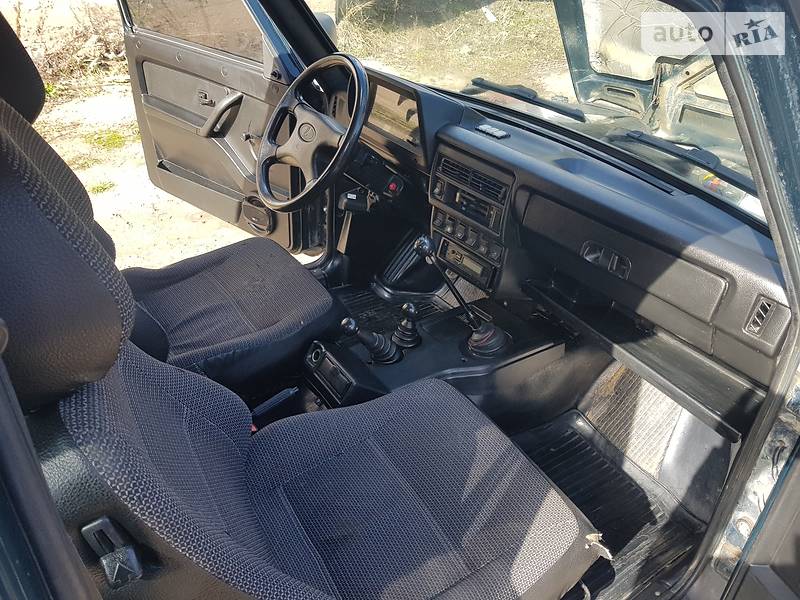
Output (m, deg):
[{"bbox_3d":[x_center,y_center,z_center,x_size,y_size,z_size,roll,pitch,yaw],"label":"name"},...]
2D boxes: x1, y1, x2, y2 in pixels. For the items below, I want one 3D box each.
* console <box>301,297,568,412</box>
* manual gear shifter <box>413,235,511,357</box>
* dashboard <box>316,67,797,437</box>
[{"bbox_3d":[0.086,0.126,1.534,0.650,0.155,0.285,-20,38,-28],"label":"console"},{"bbox_3d":[0.147,0.002,1.449,0.245,0.365,0.110,-20,38,-28],"label":"manual gear shifter"},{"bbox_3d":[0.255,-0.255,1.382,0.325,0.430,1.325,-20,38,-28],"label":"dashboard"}]

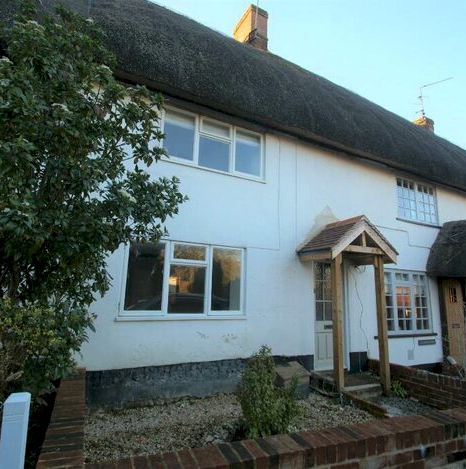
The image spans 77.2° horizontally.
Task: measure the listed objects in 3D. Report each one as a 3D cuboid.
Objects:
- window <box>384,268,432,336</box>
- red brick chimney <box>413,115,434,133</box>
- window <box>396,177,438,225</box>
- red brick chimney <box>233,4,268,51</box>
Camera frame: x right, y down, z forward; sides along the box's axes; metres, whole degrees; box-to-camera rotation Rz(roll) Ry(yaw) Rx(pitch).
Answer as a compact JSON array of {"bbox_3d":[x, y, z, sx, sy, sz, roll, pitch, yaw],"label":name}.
[{"bbox_3d":[3.549,1.391,6.010,1.659,1.292,0.100,7,-12,-25],"label":"window"},{"bbox_3d":[7.697,-4.273,11.955,0.640,0.615,0.720,7,-12,-25],"label":"red brick chimney"},{"bbox_3d":[4.259,-0.763,6.746,1.505,1.007,0.100,7,-12,-25],"label":"window"},{"bbox_3d":[0.567,-5.964,8.937,0.562,1.325,0.925,7,-12,-25],"label":"red brick chimney"}]

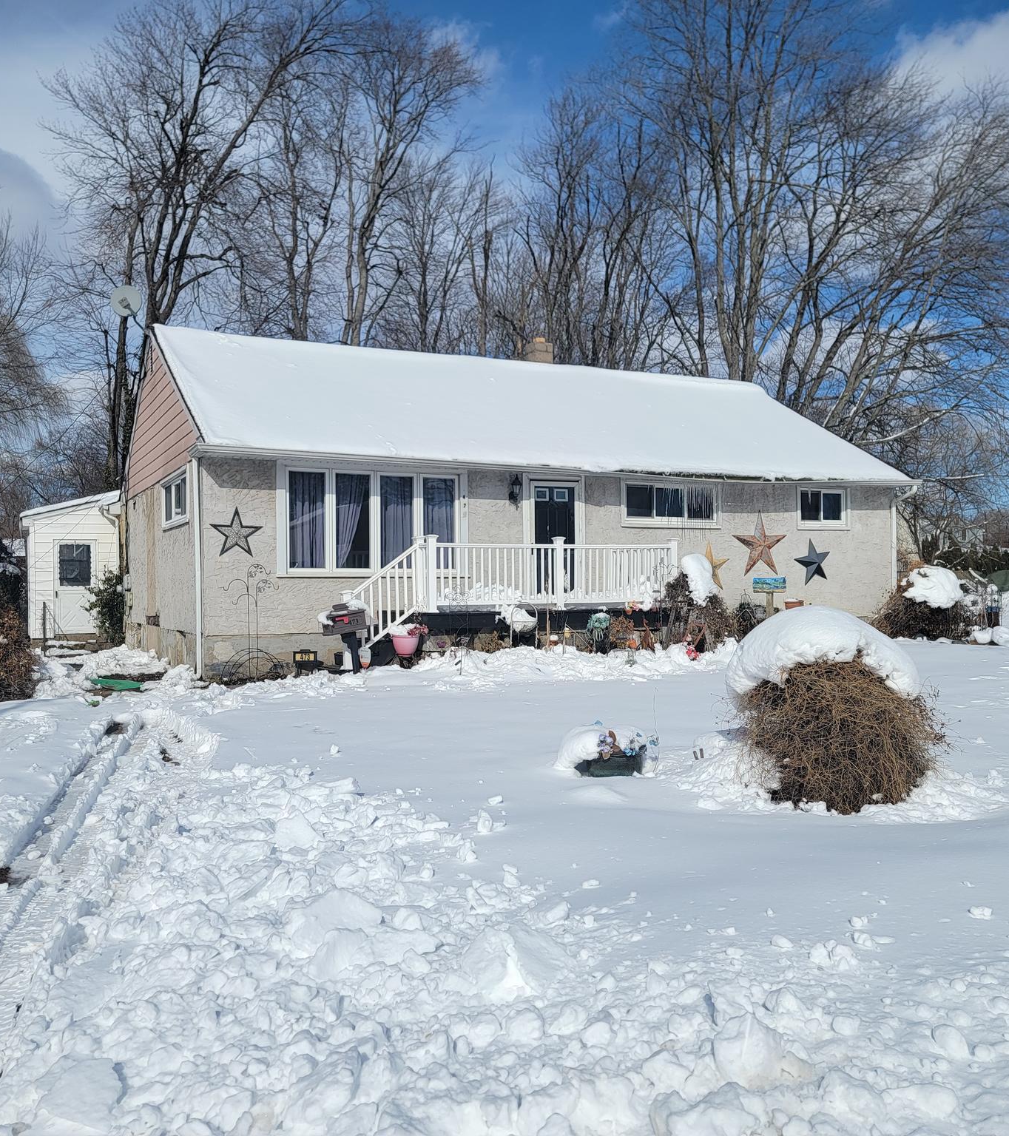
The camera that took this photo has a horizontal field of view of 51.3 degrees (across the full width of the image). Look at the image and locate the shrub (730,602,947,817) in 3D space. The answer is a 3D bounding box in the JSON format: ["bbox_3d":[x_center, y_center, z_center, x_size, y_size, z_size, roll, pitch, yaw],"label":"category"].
[{"bbox_3d":[2.210,0.890,7.000,1.450,1.280,1.380,-1,-1,0],"label":"shrub"}]

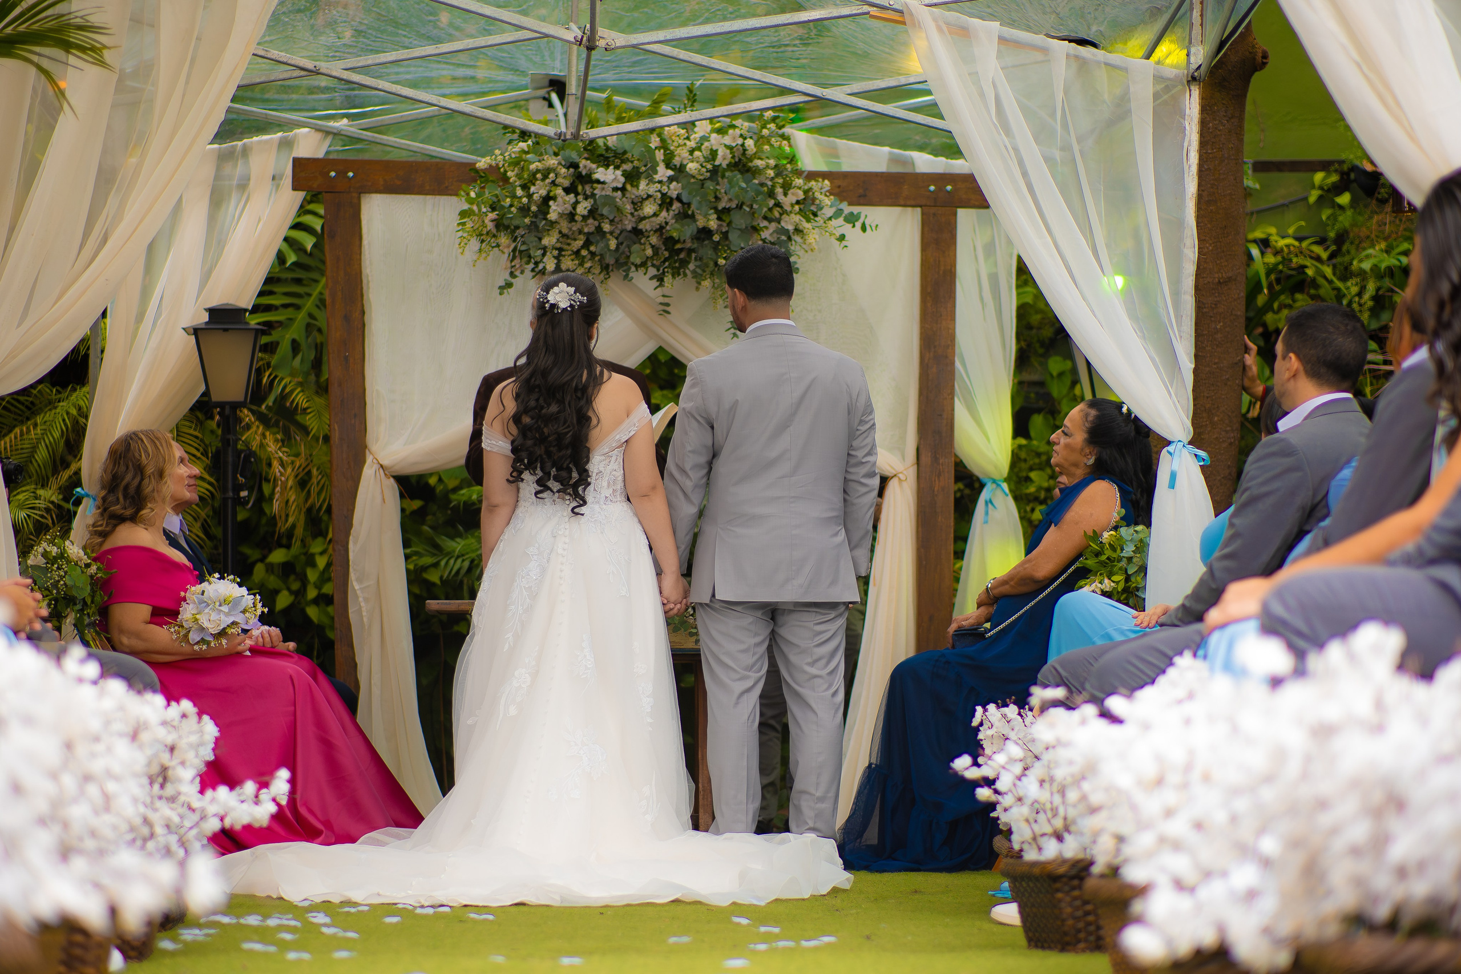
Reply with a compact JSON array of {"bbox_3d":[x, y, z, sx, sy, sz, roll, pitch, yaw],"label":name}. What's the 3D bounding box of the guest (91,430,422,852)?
[{"bbox_3d":[-1.367,0.443,9.850,0.950,1.230,0.600,0,0,-11],"label":"guest"}]

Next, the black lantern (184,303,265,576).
[{"bbox_3d":[-1.630,0.230,11.000,0.260,1.650,0.260,0,0,0],"label":"black lantern"}]

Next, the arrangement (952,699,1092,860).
[{"bbox_3d":[0.680,0.630,7.400,0.400,0.370,0.380,0,0,0],"label":"arrangement"}]

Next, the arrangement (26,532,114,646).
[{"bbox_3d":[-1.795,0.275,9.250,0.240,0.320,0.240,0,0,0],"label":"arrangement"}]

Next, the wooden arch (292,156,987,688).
[{"bbox_3d":[-0.300,0.010,11.250,2.300,2.150,0.200,0,-1,-4],"label":"wooden arch"}]

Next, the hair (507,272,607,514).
[{"bbox_3d":[-0.496,-0.270,9.780,0.290,0.700,0.260,0,-1,-7],"label":"hair"}]

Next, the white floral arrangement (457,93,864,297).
[{"bbox_3d":[-0.230,-0.950,11.100,1.330,0.660,0.500,0,-1,-4],"label":"white floral arrangement"}]

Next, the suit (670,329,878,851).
[{"bbox_3d":[0.119,0.273,9.880,0.610,1.510,0.360,0,-1,-11],"label":"suit"}]

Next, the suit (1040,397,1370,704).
[{"bbox_3d":[1.050,0.365,7.550,0.740,1.100,0.550,-1,-2,19],"label":"suit"}]

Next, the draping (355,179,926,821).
[{"bbox_3d":[-0.280,0.040,10.750,1.800,2.030,0.300,0,0,-3],"label":"draping"}]

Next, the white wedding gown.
[{"bbox_3d":[-0.500,0.400,9.350,1.600,1.300,1.650,0,0,3],"label":"white wedding gown"}]

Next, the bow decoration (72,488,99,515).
[{"bbox_3d":[-2.216,0.049,11.700,0.100,0.100,0.060,0,-1,-9],"label":"bow decoration"}]

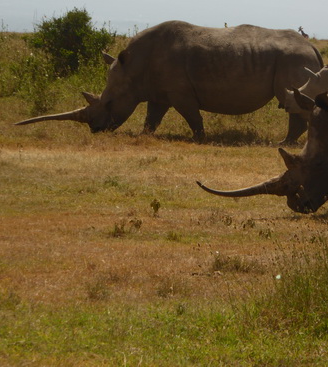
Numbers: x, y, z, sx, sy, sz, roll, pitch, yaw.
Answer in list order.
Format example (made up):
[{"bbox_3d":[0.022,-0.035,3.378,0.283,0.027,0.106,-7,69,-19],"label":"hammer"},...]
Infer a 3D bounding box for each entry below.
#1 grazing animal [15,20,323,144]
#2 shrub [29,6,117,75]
[{"bbox_3d":[0.079,-1.452,61.000,4.350,1.720,0.950,1,3,10],"label":"grazing animal"},{"bbox_3d":[-1.595,-2.441,74.000,1.500,1.230,1.350,1,3,0],"label":"shrub"}]

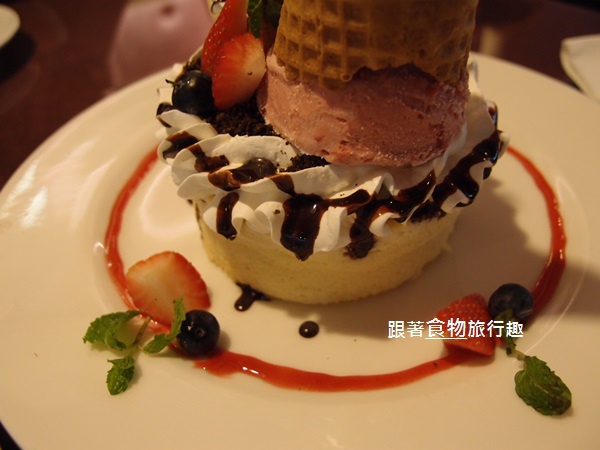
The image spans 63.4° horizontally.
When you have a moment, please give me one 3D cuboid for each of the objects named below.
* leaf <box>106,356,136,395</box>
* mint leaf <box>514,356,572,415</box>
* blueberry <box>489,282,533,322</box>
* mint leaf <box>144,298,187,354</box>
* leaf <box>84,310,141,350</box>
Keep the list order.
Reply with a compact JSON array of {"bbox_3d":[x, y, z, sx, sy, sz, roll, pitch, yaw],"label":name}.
[{"bbox_3d":[-0.057,0.048,0.155,0.009,0.006,0.013,6,41,10],"label":"leaf"},{"bbox_3d":[0.074,0.048,0.147,0.013,0.005,0.018,-16,42,-14],"label":"mint leaf"},{"bbox_3d":[0.073,0.028,0.168,0.014,0.014,0.014,-3,41,0],"label":"blueberry"},{"bbox_3d":[-0.046,0.035,0.166,0.017,0.013,0.009,-33,49,-31],"label":"mint leaf"},{"bbox_3d":[-0.065,0.037,0.167,0.018,0.009,0.013,-6,41,-3],"label":"leaf"}]

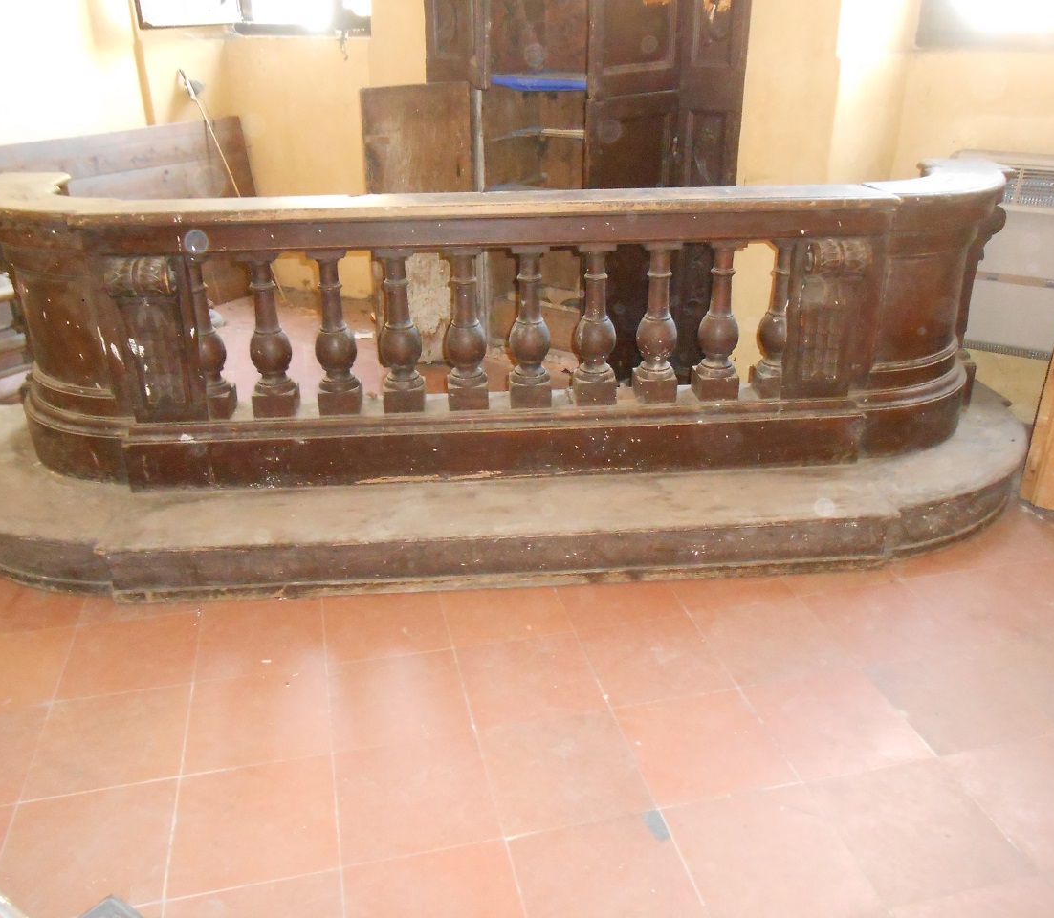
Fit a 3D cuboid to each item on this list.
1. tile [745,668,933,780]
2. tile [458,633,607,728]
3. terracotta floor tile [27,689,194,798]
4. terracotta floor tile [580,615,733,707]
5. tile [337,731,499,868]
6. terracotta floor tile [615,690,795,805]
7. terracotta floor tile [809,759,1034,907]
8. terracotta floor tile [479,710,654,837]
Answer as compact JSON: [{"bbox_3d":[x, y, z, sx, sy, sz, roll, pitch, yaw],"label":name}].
[{"bbox_3d":[0.663,0.578,1.995,0.298,0.020,0.298,-6,25,-12],"label":"tile"},{"bbox_3d":[0.006,0.513,2.137,0.298,0.020,0.298,-6,25,-12],"label":"tile"},{"bbox_3d":[-0.876,0.600,1.948,0.298,0.020,0.298,-6,25,-12],"label":"terracotta floor tile"},{"bbox_3d":[0.300,0.484,2.200,0.298,0.020,0.298,-6,25,-12],"label":"terracotta floor tile"},{"bbox_3d":[-0.219,0.664,1.806,0.298,0.020,0.298,-6,25,-12],"label":"tile"},{"bbox_3d":[0.369,0.607,1.932,0.298,0.020,0.298,-6,25,-12],"label":"terracotta floor tile"},{"bbox_3d":[0.732,0.700,1.728,0.298,0.020,0.298,-6,25,-12],"label":"terracotta floor tile"},{"bbox_3d":[0.075,0.635,1.869,0.298,0.020,0.298,-6,25,-12],"label":"terracotta floor tile"}]

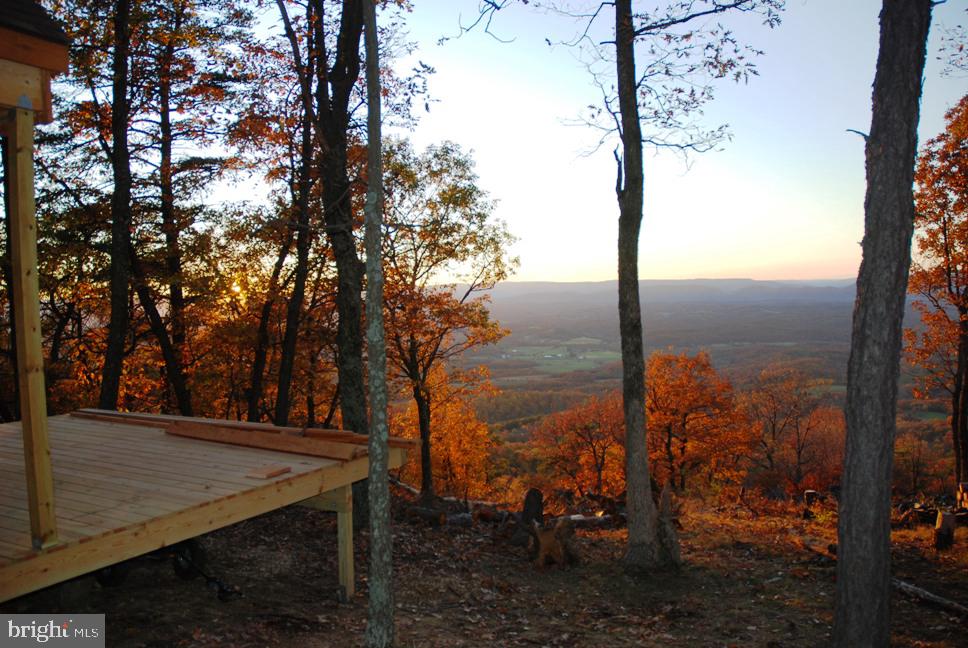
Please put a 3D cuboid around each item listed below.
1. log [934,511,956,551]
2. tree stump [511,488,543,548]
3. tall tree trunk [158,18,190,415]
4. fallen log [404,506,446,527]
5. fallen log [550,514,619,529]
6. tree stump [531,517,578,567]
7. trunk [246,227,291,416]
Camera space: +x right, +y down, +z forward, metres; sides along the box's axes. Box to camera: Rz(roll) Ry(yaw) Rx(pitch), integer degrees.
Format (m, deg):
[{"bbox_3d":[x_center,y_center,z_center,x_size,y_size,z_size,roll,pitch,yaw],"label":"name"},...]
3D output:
[{"bbox_3d":[4.825,2.159,7.600,0.210,0.390,0.210,0,3,33],"label":"log"},{"bbox_3d":[0.491,2.248,8.400,0.340,0.670,0.340,-1,2,0],"label":"tree stump"},{"bbox_3d":[-5.406,-1.488,12.800,0.280,7.870,0.280,-3,0,0],"label":"tall tree trunk"},{"bbox_3d":[-0.724,2.396,9.000,0.530,0.180,0.180,0,3,28],"label":"fallen log"},{"bbox_3d":[1.257,2.445,9.000,0.880,0.170,0.170,-2,3,-5],"label":"fallen log"},{"bbox_3d":[0.727,2.244,7.500,0.460,0.470,0.430,-1,3,0],"label":"tree stump"},{"bbox_3d":[-3.533,0.462,12.000,0.240,4.130,0.240,9,0,0],"label":"trunk"}]

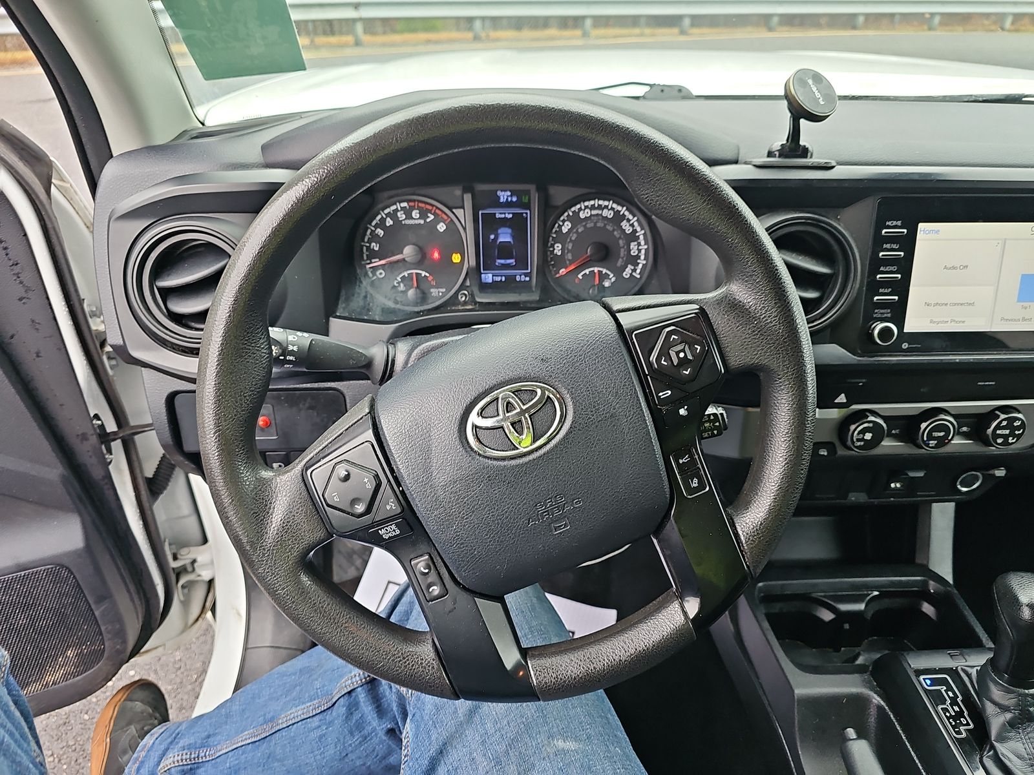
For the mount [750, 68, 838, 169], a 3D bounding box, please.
[{"bbox_3d":[0.225,-0.217,0.556,0.068,0.072,0.052,-7,32,-13],"label":"mount"}]

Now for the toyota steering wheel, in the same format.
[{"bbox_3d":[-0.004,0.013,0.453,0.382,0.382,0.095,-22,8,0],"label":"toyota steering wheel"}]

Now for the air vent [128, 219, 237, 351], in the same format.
[{"bbox_3d":[-0.248,-0.081,0.541,0.100,0.100,0.045,-3,13,-7],"label":"air vent"}]

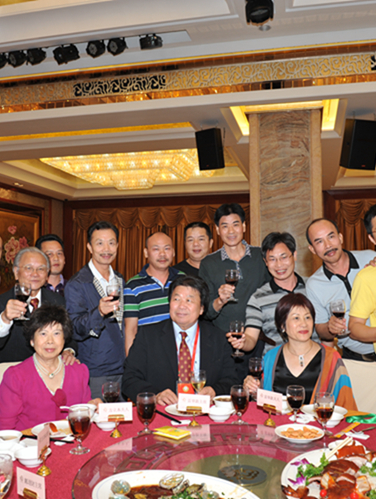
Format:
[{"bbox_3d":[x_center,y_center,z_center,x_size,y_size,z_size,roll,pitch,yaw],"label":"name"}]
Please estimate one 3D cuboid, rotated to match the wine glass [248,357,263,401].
[{"bbox_3d":[0.304,0.569,2.220,0.066,0.168,0.066,0,-3,0],"label":"wine glass"}]

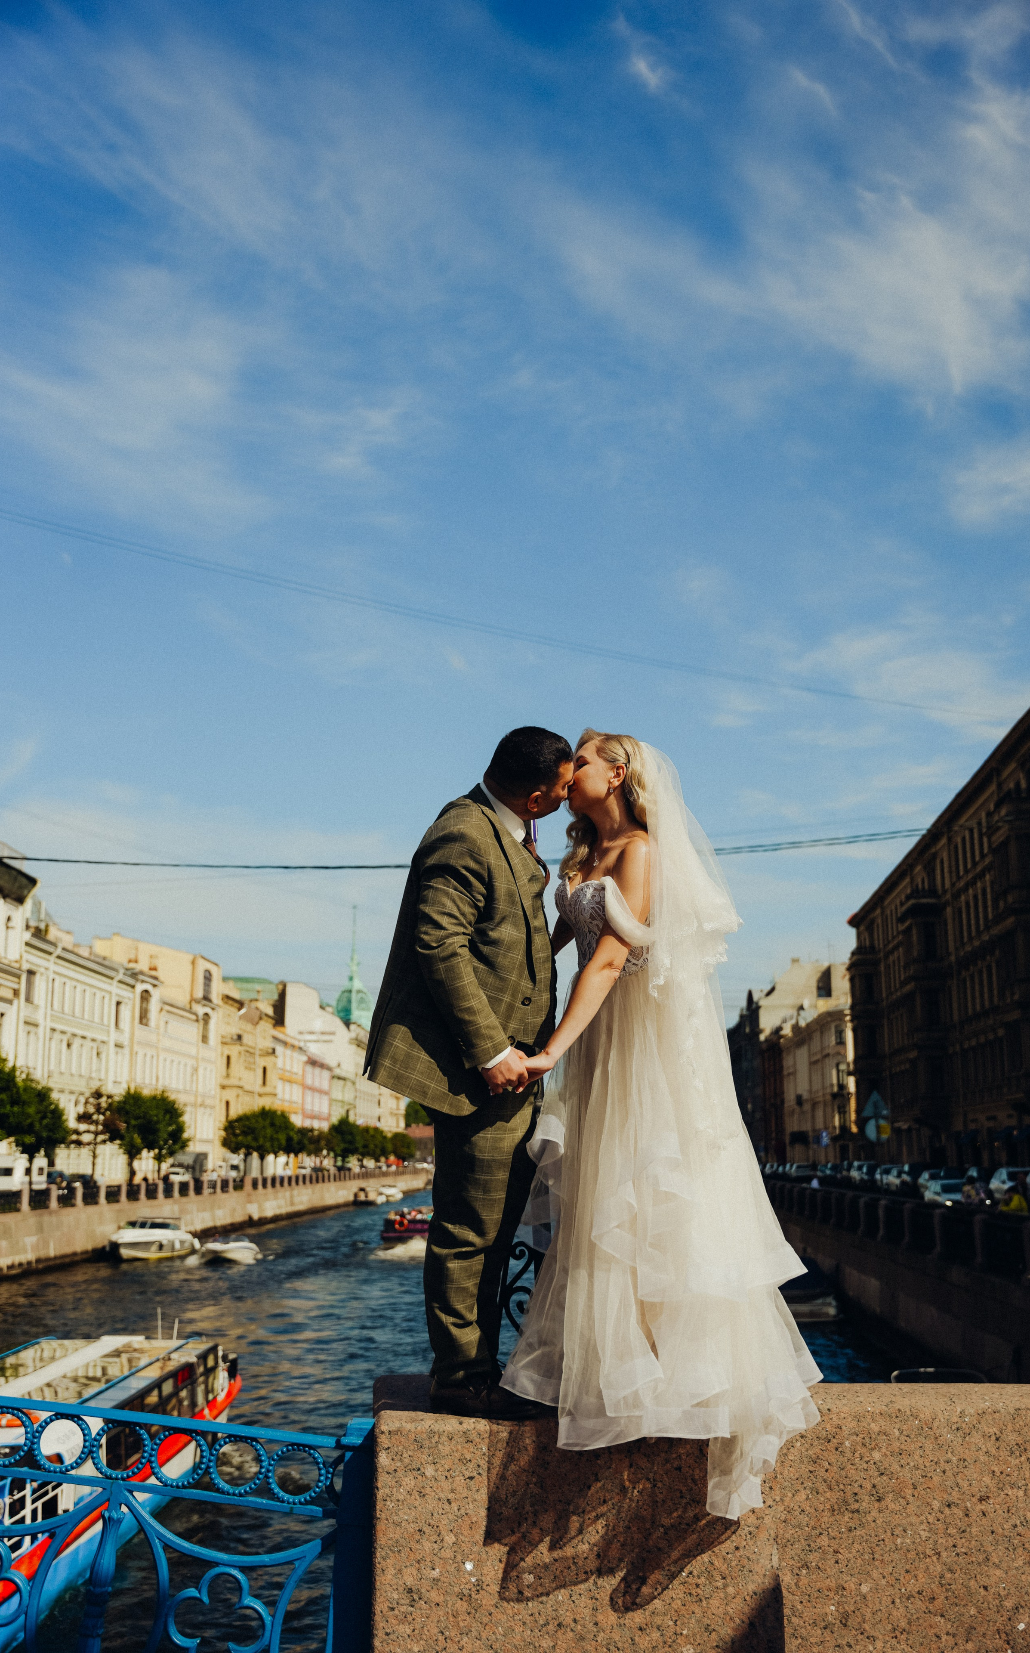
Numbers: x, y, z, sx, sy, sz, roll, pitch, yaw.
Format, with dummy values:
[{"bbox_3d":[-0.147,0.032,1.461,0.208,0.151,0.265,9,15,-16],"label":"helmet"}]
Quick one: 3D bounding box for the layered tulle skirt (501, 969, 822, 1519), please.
[{"bbox_3d":[0.356,0.979,3.830,0.700,1.260,0.650,5,-13,-24],"label":"layered tulle skirt"}]

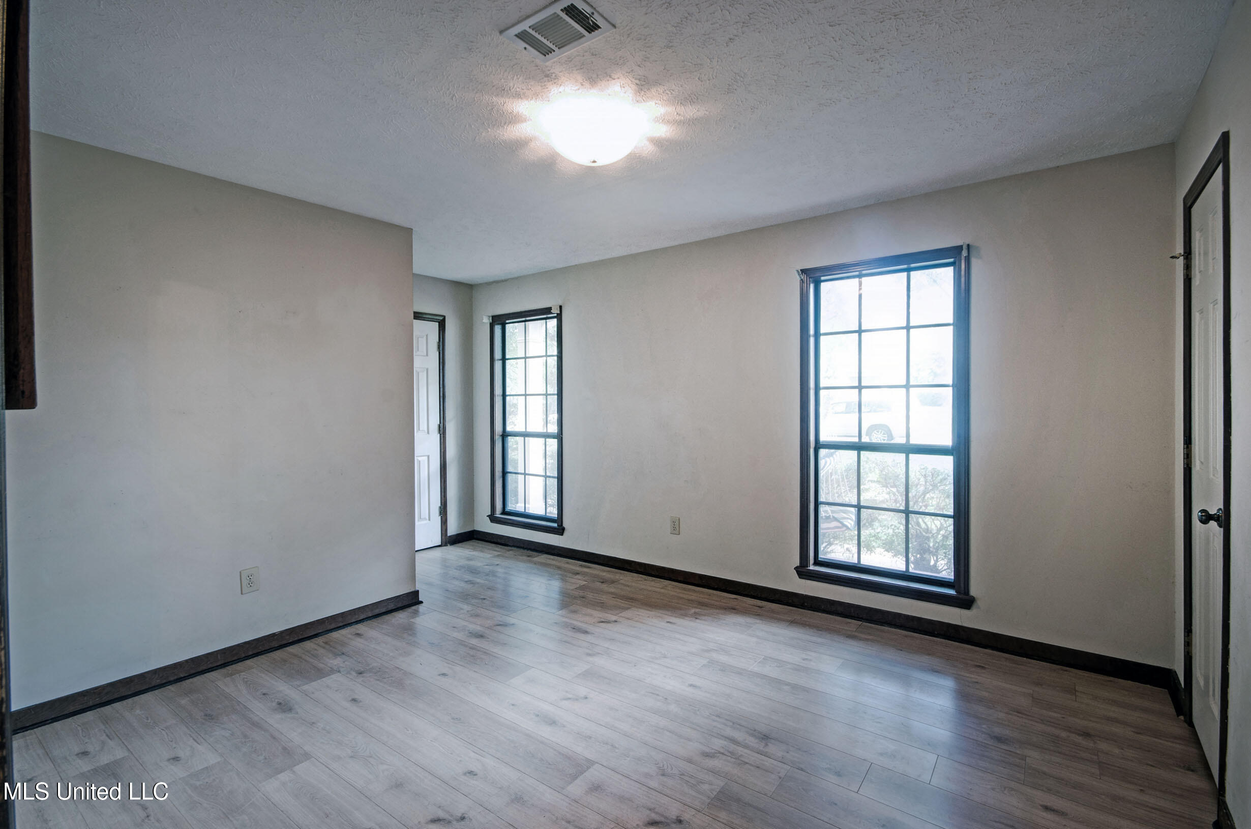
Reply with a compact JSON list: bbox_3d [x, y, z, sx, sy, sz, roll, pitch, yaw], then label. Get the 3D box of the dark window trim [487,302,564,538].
[{"bbox_3d":[-0.879,0.042,4.589,0.910,1.900,0.120,0,1,34],"label":"dark window trim"}]

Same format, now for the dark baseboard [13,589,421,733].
[{"bbox_3d":[-1.882,1.194,2.726,0.028,0.094,1.720,0,1,39],"label":"dark baseboard"}]

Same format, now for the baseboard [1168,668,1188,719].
[{"bbox_3d":[2.336,1.189,2.214,0.028,0.100,0.290,0,1,39],"label":"baseboard"}]

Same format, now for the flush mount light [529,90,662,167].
[{"bbox_3d":[-0.127,-1.110,2.090,0.420,0.170,0.420,0,1,0],"label":"flush mount light"}]

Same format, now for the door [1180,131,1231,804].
[{"bbox_3d":[2.087,0.192,1.823,0.100,2.105,0.650,0,1,39],"label":"door"}]

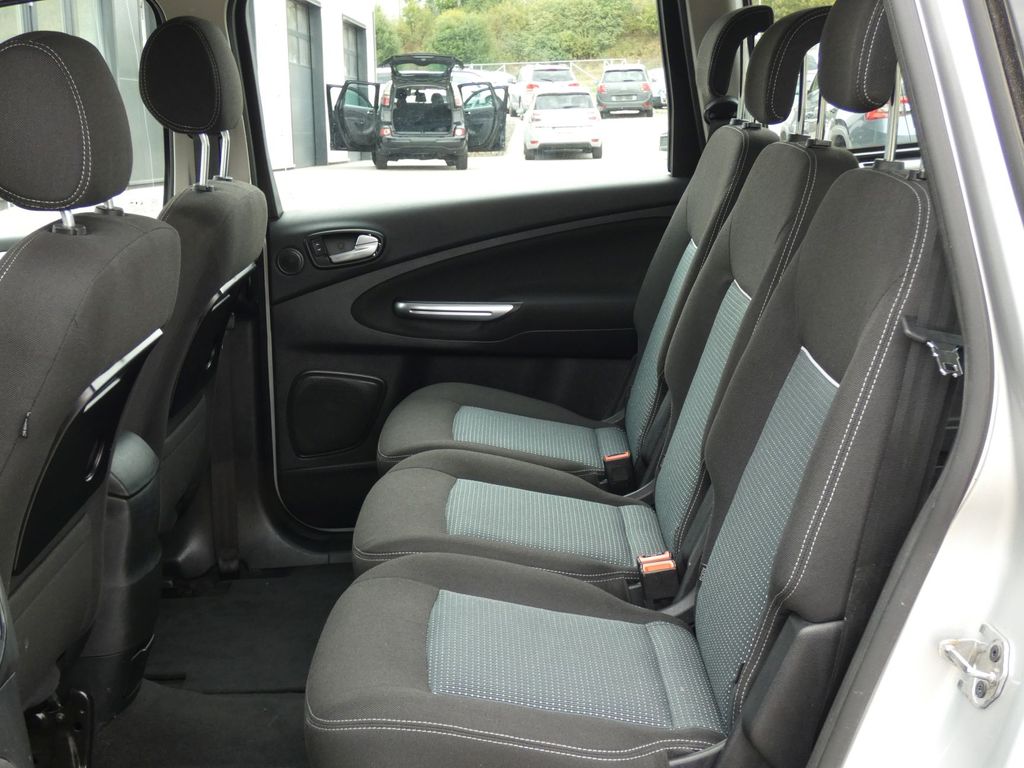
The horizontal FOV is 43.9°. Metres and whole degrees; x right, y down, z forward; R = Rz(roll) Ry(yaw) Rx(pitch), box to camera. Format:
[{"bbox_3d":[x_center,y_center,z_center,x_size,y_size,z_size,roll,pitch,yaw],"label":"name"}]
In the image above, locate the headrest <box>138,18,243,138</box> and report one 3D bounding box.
[{"bbox_3d":[-0.534,-0.527,2.175,0.132,0.195,0.255,-1,15,-1],"label":"headrest"}]

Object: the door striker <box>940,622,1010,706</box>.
[{"bbox_3d":[0.419,0.257,1.160,0.048,0.068,0.056,-1,15,-1],"label":"door striker"}]

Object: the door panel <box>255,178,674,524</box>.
[{"bbox_3d":[-0.058,-0.049,2.649,0.880,0.720,0.120,-1,15,-1],"label":"door panel"}]

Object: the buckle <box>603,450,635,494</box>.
[{"bbox_3d":[0.192,0.159,2.247,0.048,0.075,0.028,-10,20,2],"label":"buckle"}]

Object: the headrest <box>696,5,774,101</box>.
[{"bbox_3d":[0.391,-0.595,2.269,0.125,0.175,0.250,-1,15,-1],"label":"headrest"}]

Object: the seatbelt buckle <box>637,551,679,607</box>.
[{"bbox_3d":[0.209,0.278,1.803,0.048,0.080,0.030,-13,27,2],"label":"seatbelt buckle"}]

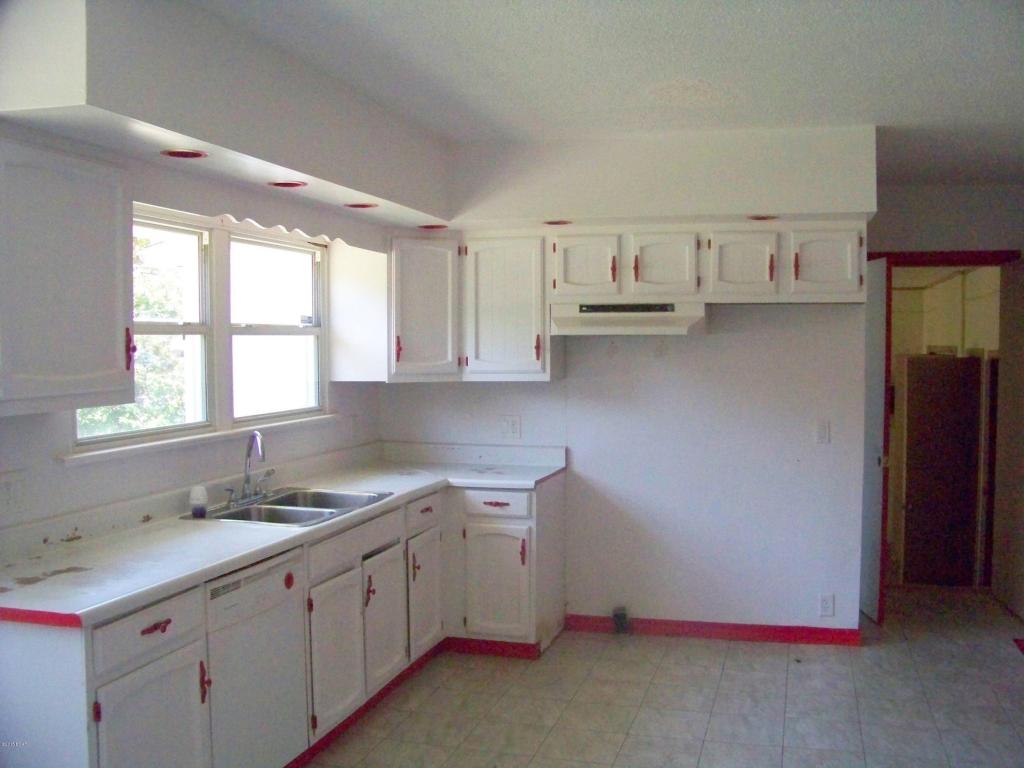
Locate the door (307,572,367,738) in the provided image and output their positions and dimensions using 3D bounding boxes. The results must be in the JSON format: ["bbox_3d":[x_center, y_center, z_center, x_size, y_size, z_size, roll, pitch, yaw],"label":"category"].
[{"bbox_3d":[-0.652,0.982,3.630,0.025,0.544,0.436,0,2,17],"label":"door"}]

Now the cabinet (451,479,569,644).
[{"bbox_3d":[-0.014,0.914,5.117,0.470,0.860,0.570,1,3,17],"label":"cabinet"}]

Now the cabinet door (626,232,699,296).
[{"bbox_3d":[0.734,-0.579,4.726,0.342,0.304,0.025,0,2,17],"label":"cabinet door"}]

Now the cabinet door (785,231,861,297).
[{"bbox_3d":[1.452,-0.558,4.514,0.325,0.300,0.025,0,2,17],"label":"cabinet door"}]

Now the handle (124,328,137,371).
[{"bbox_3d":[-1.154,-0.105,2.961,0.032,0.130,0.025,1,3,17],"label":"handle"}]

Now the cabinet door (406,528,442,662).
[{"bbox_3d":[-0.405,0.954,4.475,0.025,0.552,0.407,0,2,17],"label":"cabinet door"}]

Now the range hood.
[{"bbox_3d":[0.591,-0.321,4.908,0.765,0.158,0.480,1,3,17],"label":"range hood"}]

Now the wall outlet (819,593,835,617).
[{"bbox_3d":[1.585,1.113,4.912,0.075,0.117,0.010,1,3,17],"label":"wall outlet"}]

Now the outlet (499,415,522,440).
[{"bbox_3d":[-0.012,0.241,5.362,0.125,0.125,0.010,1,3,17],"label":"outlet"}]

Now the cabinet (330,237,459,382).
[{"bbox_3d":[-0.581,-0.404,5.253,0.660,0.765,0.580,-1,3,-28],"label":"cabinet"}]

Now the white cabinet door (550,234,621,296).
[{"bbox_3d":[0.376,-0.586,4.833,0.337,0.297,0.025,0,2,17],"label":"white cabinet door"}]

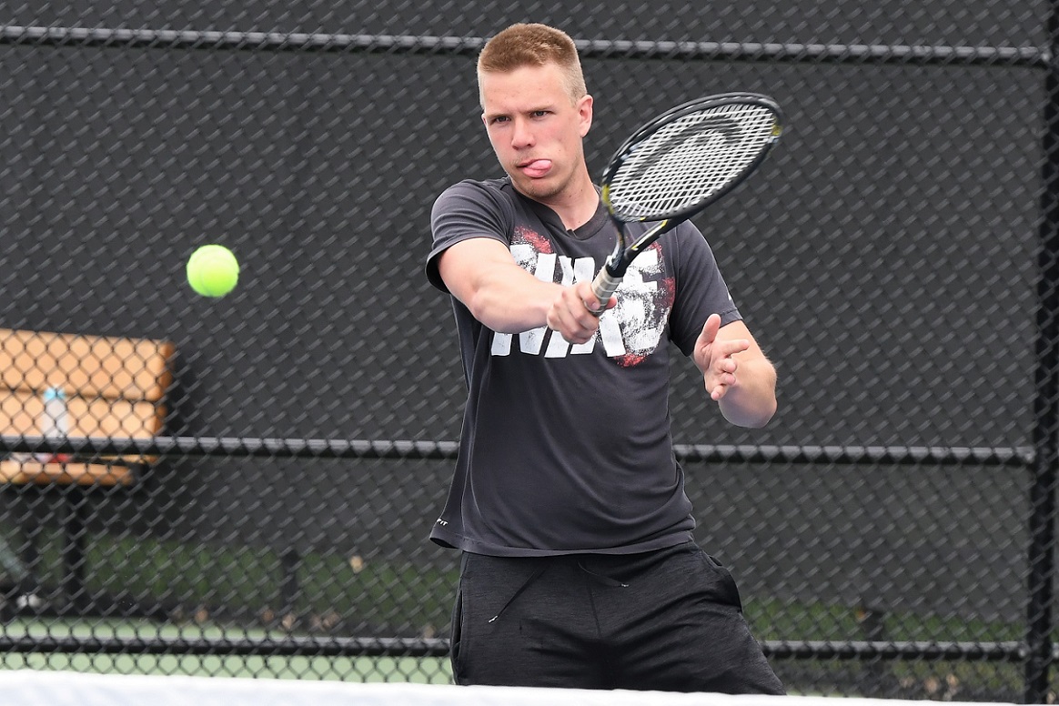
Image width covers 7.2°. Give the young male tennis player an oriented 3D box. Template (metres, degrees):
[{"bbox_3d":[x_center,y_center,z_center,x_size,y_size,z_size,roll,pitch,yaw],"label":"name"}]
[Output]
[{"bbox_3d":[0.115,0.415,11.800,0.620,1.760,0.720,1,2,-12],"label":"young male tennis player"}]

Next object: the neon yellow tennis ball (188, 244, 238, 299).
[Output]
[{"bbox_3d":[-0.406,-0.105,10.750,0.067,0.067,0.067,1,2,0],"label":"neon yellow tennis ball"}]

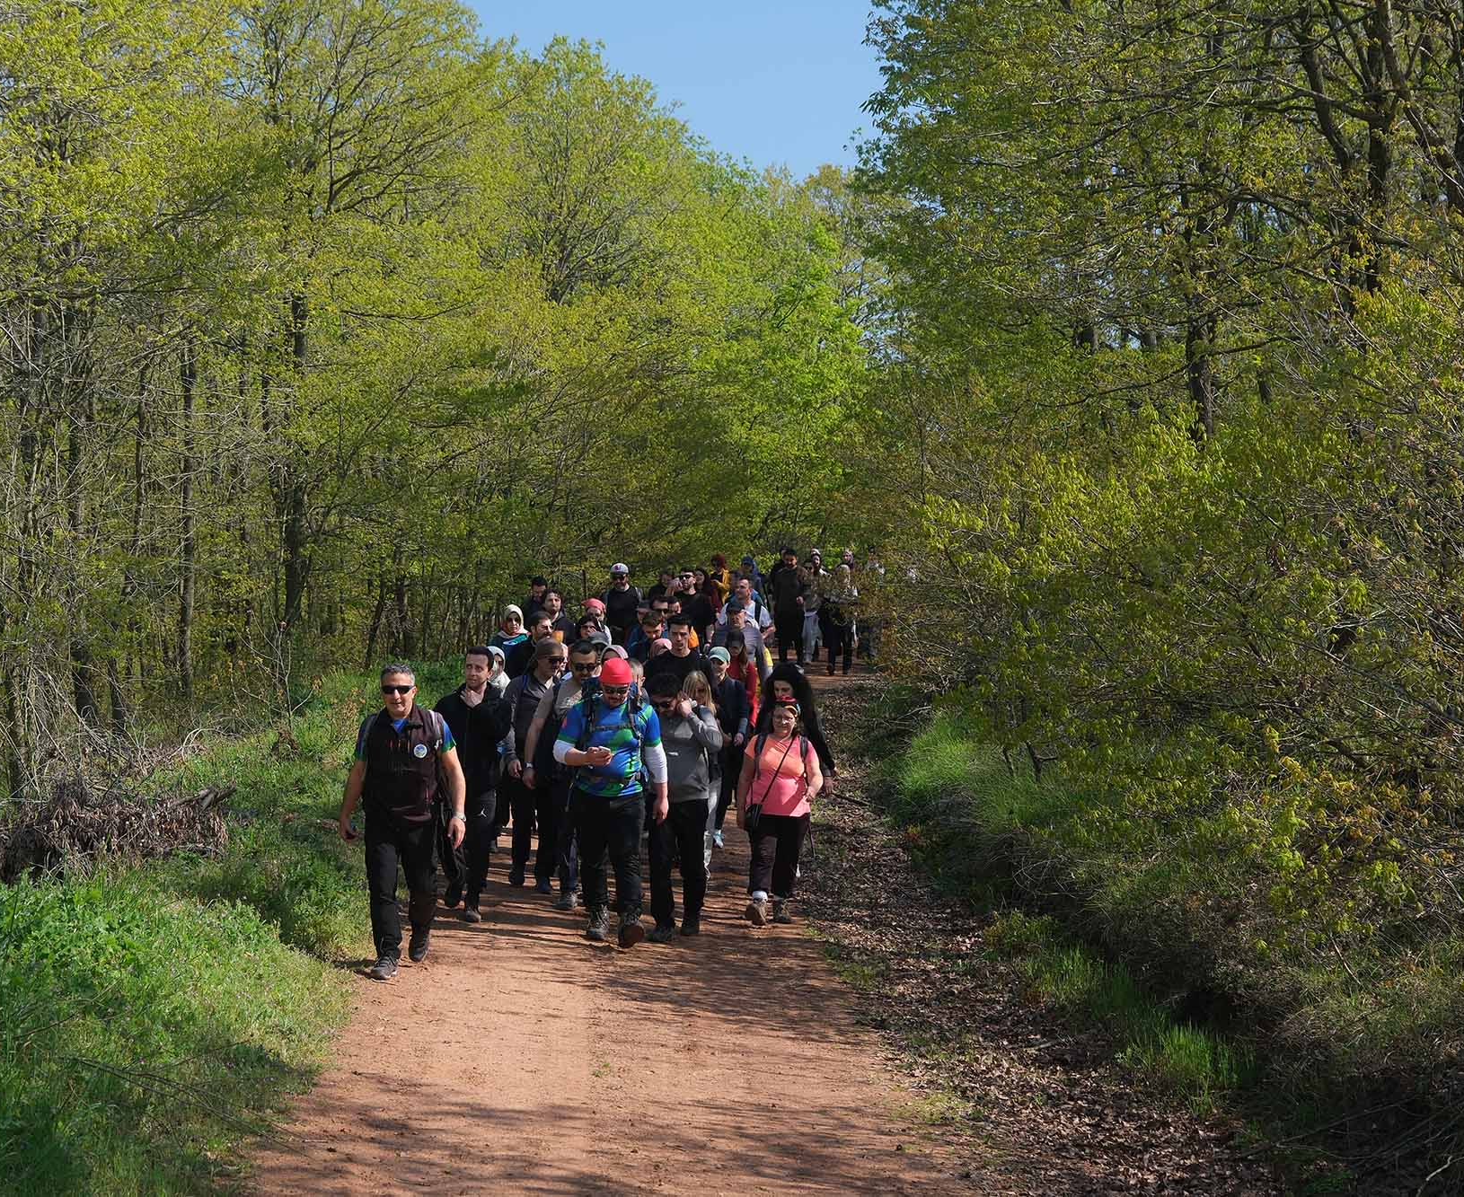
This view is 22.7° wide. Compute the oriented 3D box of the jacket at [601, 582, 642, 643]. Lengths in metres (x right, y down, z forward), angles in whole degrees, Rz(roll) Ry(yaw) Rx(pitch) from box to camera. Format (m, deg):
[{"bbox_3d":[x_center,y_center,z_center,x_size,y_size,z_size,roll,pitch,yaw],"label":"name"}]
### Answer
[{"bbox_3d":[-1.240,0.166,41.000,0.520,0.680,0.300,0,1,0],"label":"jacket"}]

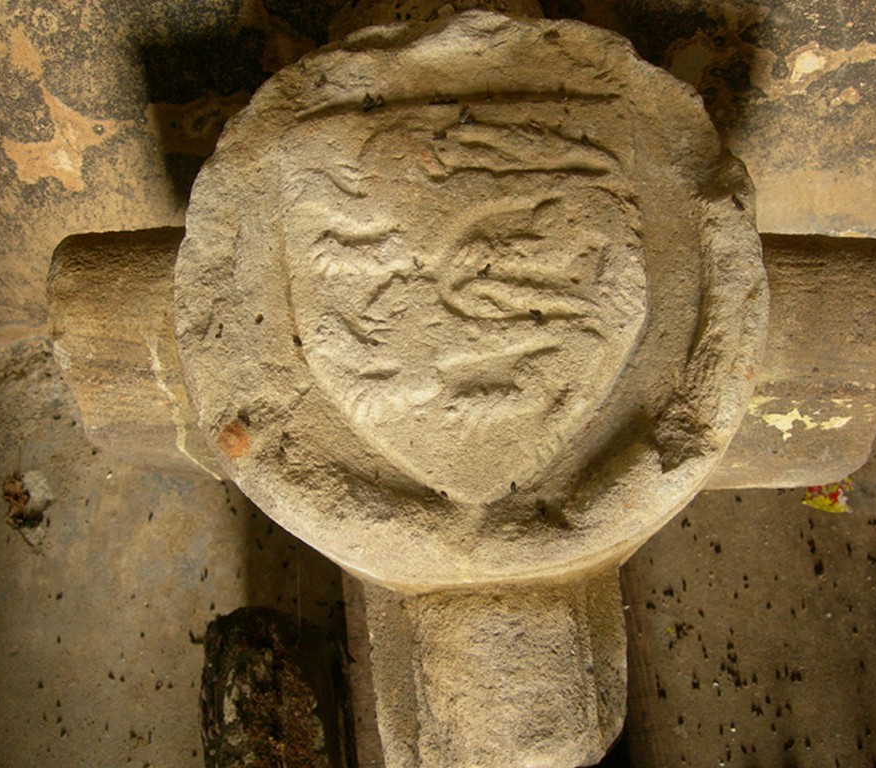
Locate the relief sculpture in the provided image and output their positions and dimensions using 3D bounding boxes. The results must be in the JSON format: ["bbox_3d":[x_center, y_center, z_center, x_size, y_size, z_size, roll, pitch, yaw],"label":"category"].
[{"bbox_3d":[0.021,-0.064,0.900,0.288,0.050,0.318,-2,77,3],"label":"relief sculpture"}]

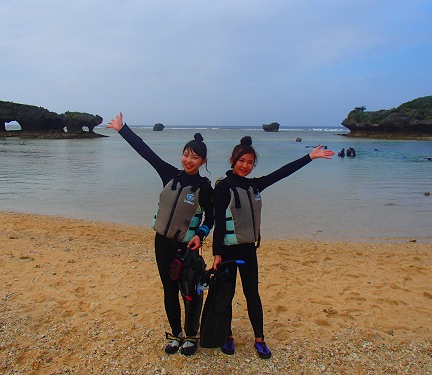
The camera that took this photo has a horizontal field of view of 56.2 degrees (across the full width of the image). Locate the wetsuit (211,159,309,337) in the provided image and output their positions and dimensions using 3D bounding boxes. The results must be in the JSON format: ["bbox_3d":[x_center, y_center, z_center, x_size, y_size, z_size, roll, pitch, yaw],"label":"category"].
[{"bbox_3d":[0.335,0.442,2.875,0.740,1.345,0.380,-4,9,-23],"label":"wetsuit"}]

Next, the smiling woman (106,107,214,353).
[{"bbox_3d":[-0.400,0.354,2.875,0.800,1.750,0.420,2,9,12],"label":"smiling woman"}]

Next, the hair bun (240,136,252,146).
[{"bbox_3d":[0.213,-0.321,2.820,0.083,0.075,0.083,-2,9,-10],"label":"hair bun"}]

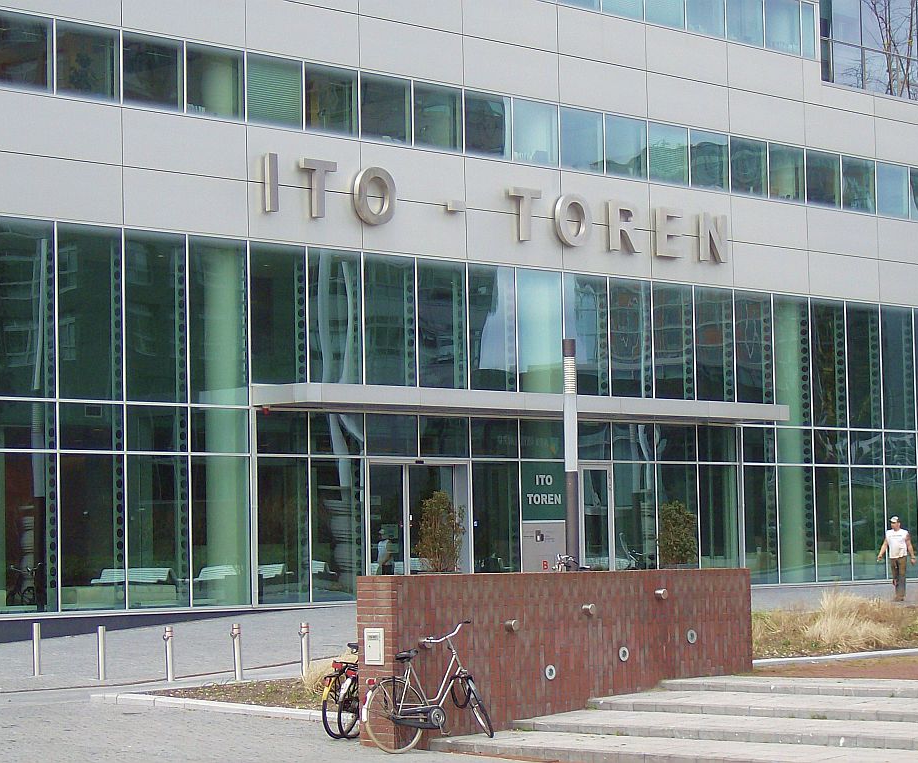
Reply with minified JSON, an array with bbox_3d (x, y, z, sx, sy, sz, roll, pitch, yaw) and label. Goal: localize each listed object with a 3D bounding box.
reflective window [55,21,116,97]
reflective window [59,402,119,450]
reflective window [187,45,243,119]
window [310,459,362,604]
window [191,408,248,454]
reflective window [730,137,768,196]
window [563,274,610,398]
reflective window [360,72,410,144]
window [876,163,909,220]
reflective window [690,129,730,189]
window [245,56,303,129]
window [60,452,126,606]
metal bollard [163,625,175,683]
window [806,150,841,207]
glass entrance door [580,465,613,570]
[{"bbox_3d":[-6.613,-5.711,44.836,0.100,1.309,1.450,-5,-5,43],"label":"reflective window"},{"bbox_3d":[-6.768,0.846,46.085,0.100,0.836,1.482,-5,-5,43],"label":"reflective window"},{"bbox_3d":[-4.746,-5.823,48.794,0.100,1.410,1.482,-5,-5,43],"label":"reflective window"},{"bbox_3d":[-2.321,2.854,48.625,0.100,2.726,1.450,-5,-5,43],"label":"window"},{"bbox_3d":[-4.808,0.998,50.548,0.100,0.904,1.548,-5,-5,43],"label":"window"},{"bbox_3d":[7.076,-5.222,61.217,0.100,1.410,1.482,-5,-5,43],"label":"reflective window"},{"bbox_3d":[2.864,-0.832,56.394,0.100,3.140,1.482,-5,-5,43],"label":"window"},{"bbox_3d":[-1.522,-5.659,52.182,0.100,1.410,1.482,-5,-5,43],"label":"reflective window"},{"bbox_3d":[11.375,-5.003,65.735,0.100,1.410,1.482,-5,-5,43],"label":"window"},{"bbox_3d":[6.001,-5.276,60.088,0.100,1.410,1.482,-5,-5,43],"label":"reflective window"},{"bbox_3d":[-3.819,-6.002,52.198,0.100,1.468,1.548,-5,-5,43],"label":"window"},{"bbox_3d":[-7.013,2.896,48.052,0.100,3.001,1.548,-5,-5,43],"label":"window"},{"bbox_3d":[-4.263,4.020,37.027,0.105,0.826,0.105,-5,-5,43],"label":"metal bollard"},{"bbox_3d":[9.641,-5.315,66.373,0.100,1.468,1.548,-5,-5,43],"label":"window"},{"bbox_3d":[3.228,3.444,58.840,0.120,3.017,1.220,-5,-5,43],"label":"glass entrance door"}]

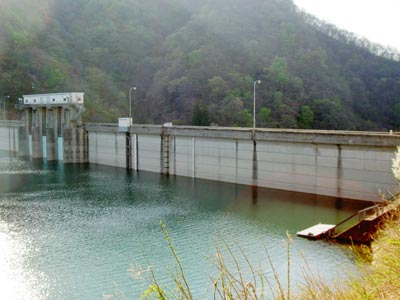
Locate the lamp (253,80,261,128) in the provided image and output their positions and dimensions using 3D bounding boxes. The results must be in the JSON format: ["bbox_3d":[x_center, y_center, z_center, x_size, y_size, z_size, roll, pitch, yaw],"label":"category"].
[{"bbox_3d":[9.248,-7.021,72.075,0.450,7.950,1.600,5,7,43],"label":"lamp"}]

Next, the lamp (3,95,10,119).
[{"bbox_3d":[-57.392,-12.149,133.964,0.450,7.430,1.600,5,7,43],"label":"lamp"}]

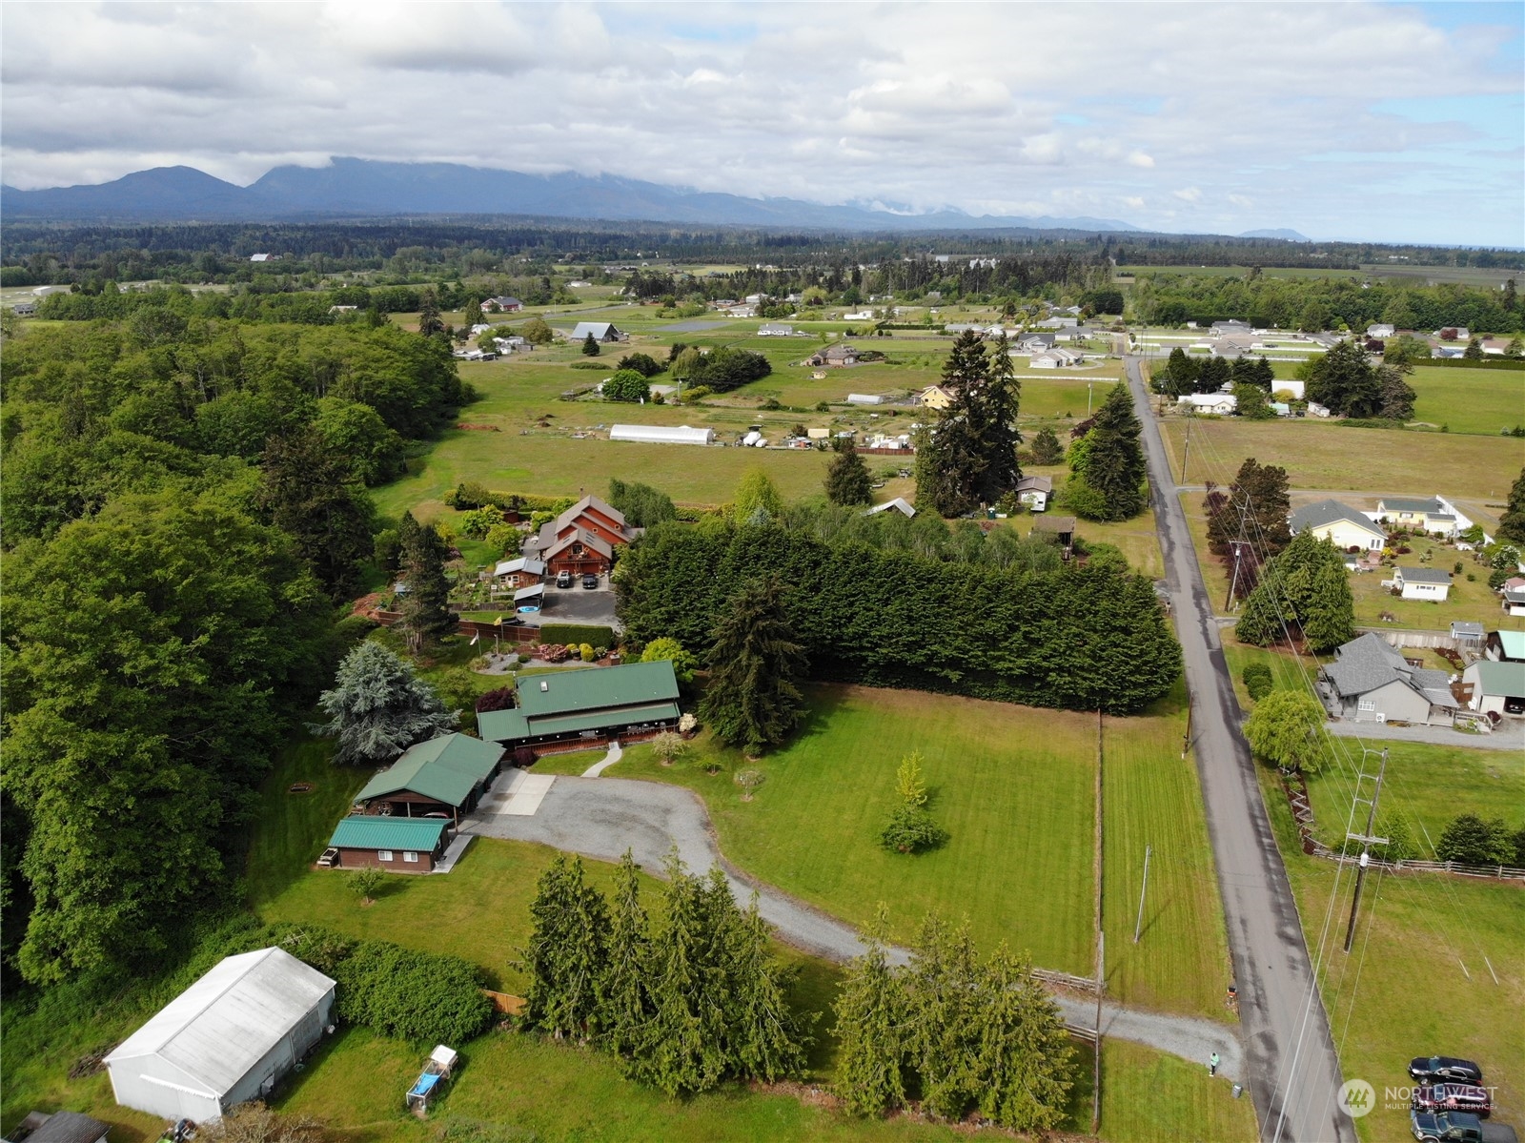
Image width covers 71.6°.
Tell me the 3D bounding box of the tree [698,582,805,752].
[{"bbox_3d":[-0.938,10.624,118.672,12.546,21.255,12.546,1,18,0],"label":"tree"}]

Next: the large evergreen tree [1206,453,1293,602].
[{"bbox_3d":[72.583,-7.380,157.746,12.000,19.657,12.000,0,18,0],"label":"large evergreen tree"}]

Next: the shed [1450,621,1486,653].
[{"bbox_3d":[99.717,8.785,150.028,3.700,3.100,2.600,5,18,13],"label":"shed"}]

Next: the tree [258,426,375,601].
[{"bbox_3d":[-61.651,-7.890,148.474,14.000,25.188,14.000,0,18,0],"label":"tree"}]

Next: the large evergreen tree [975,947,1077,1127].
[{"bbox_3d":[17.894,30.559,70.792,6.821,13.443,6.821,1,18,0],"label":"large evergreen tree"}]

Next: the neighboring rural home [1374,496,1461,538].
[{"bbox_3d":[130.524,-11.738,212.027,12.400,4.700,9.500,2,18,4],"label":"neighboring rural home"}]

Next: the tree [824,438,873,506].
[{"bbox_3d":[16.873,-18.416,201.228,9.000,14.103,9.000,0,18,0],"label":"tree"}]

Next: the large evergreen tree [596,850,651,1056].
[{"bbox_3d":[-10.089,27.084,75.606,4.579,16.429,4.579,1,18,0],"label":"large evergreen tree"}]

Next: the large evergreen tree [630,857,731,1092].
[{"bbox_3d":[-5.784,27.245,72.972,7.236,17.853,7.236,1,18,0],"label":"large evergreen tree"}]

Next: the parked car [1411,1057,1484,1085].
[{"bbox_3d":[48.728,35.675,75.340,4.500,1.600,1.820,5,19,13],"label":"parked car"}]

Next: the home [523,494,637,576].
[{"bbox_3d":[-29.476,-6.086,172.715,17.000,7.400,22.000,0,18,0],"label":"home"}]

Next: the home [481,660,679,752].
[{"bbox_3d":[-21.906,15.541,125.848,22.589,6.982,11.397,-5,19,-18],"label":"home"}]

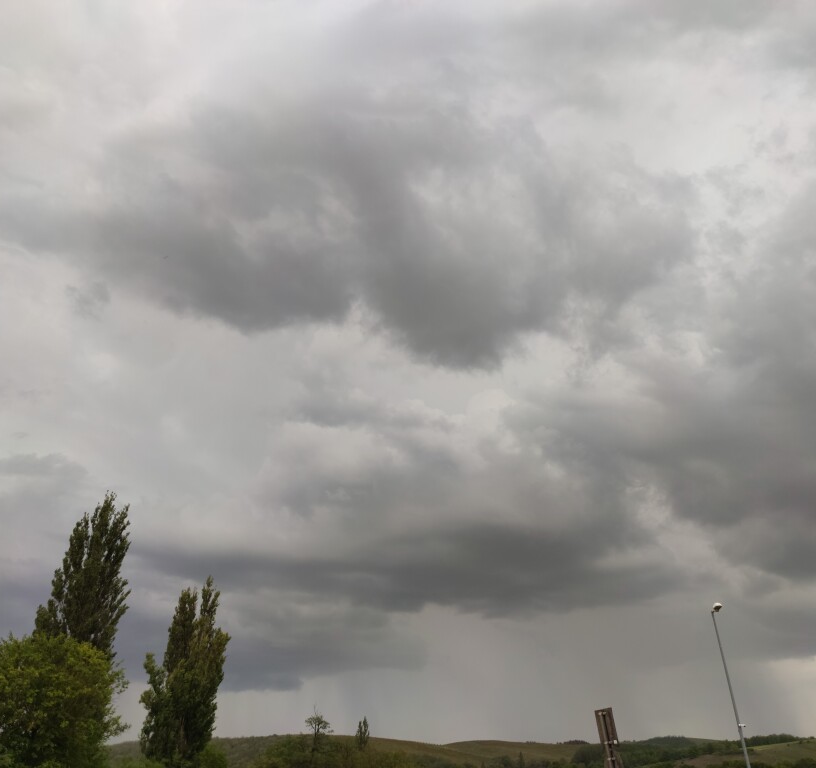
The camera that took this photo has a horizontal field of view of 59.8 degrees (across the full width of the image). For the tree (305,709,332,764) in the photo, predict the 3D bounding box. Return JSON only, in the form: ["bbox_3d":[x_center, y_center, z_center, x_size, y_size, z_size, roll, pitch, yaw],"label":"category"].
[{"bbox_3d":[-15.888,61.980,124.665,5.000,9.130,5.000,2,-29,-6],"label":"tree"}]

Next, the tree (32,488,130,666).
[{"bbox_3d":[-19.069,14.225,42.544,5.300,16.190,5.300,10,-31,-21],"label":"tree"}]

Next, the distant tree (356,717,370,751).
[{"bbox_3d":[-13.193,102.154,205.872,4.100,9.360,4.100,0,-29,-4],"label":"distant tree"}]

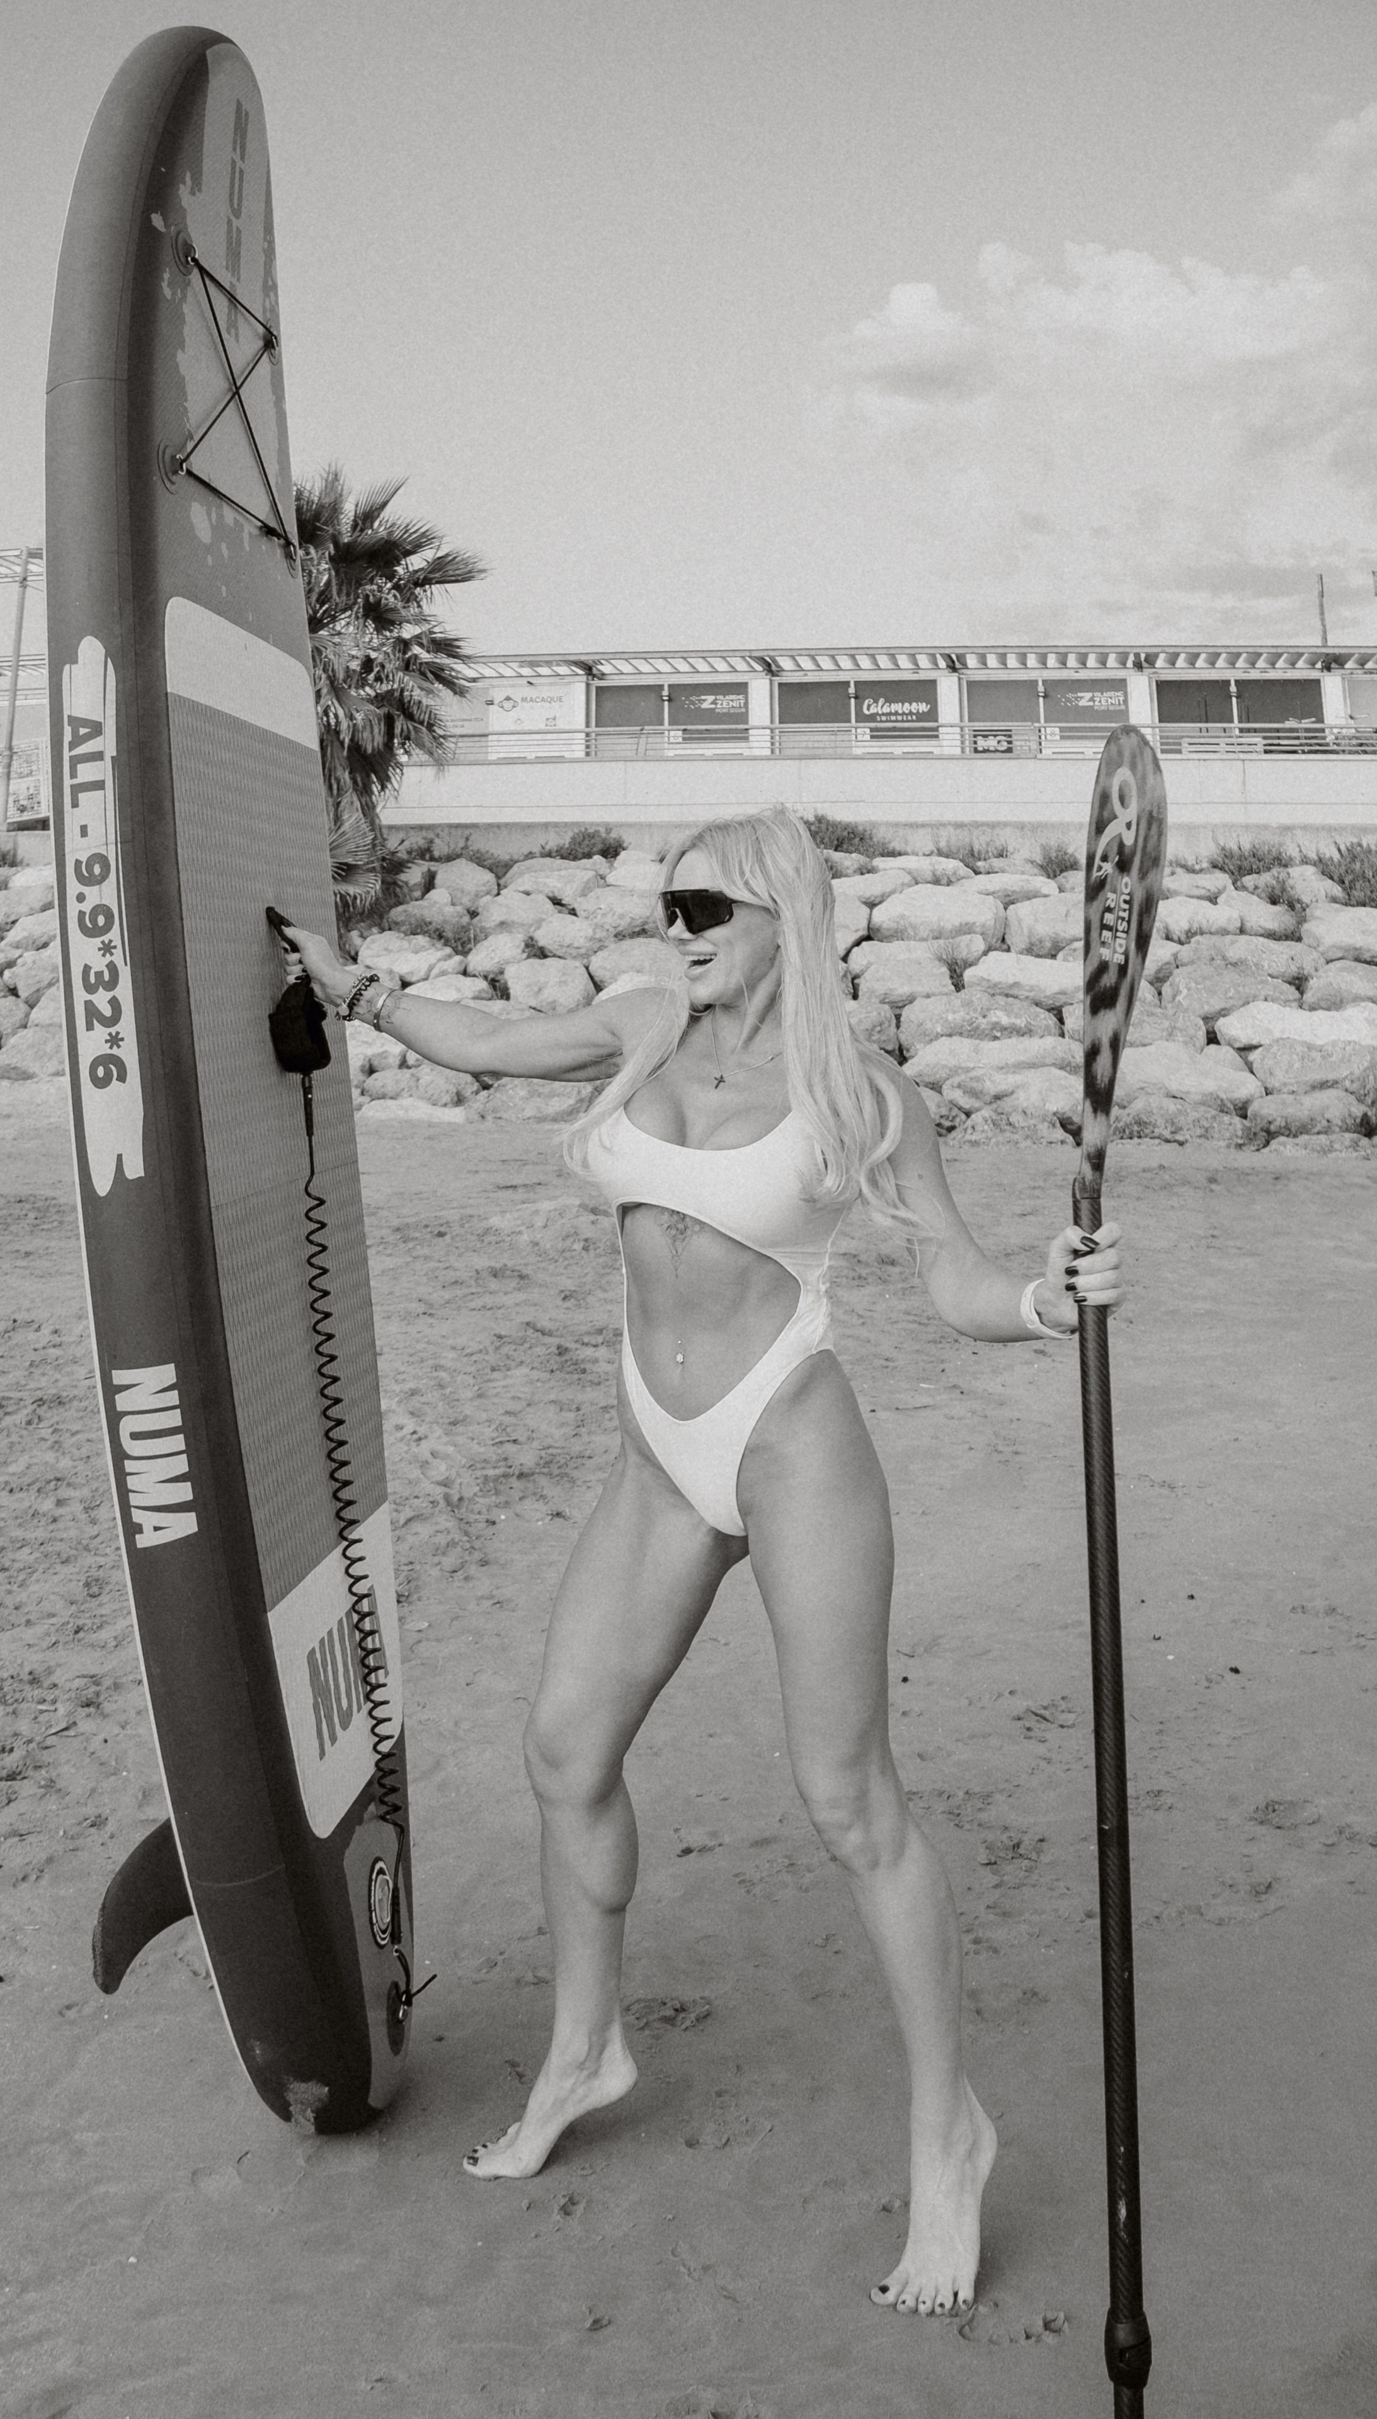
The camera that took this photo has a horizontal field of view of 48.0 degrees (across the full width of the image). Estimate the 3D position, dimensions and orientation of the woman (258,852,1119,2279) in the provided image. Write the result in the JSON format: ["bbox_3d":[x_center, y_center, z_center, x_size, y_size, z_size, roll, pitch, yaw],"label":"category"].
[{"bbox_3d":[0.000,0.415,1.920,1.020,1.730,0.500,2,4,22],"label":"woman"}]

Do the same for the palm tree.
[{"bbox_3d":[-5.700,-8.300,25.000,4.500,7.200,4.400,0,4,0],"label":"palm tree"}]

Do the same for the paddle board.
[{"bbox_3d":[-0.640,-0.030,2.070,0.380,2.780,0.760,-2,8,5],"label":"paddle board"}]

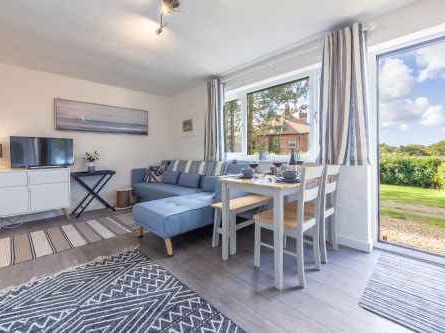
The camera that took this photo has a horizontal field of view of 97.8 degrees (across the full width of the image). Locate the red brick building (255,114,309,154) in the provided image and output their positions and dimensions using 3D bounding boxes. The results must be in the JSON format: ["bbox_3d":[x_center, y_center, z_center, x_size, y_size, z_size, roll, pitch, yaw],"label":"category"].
[{"bbox_3d":[5.892,-2.402,17.000,6.300,4.500,5.200,1,3,30],"label":"red brick building"}]

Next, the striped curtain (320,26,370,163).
[{"bbox_3d":[1.272,-0.711,2.055,0.430,1.370,0.140,2,4,44],"label":"striped curtain"}]

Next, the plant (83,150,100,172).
[{"bbox_3d":[-2.298,-0.095,3.408,0.220,0.375,0.220,-3,4,-43],"label":"plant"}]

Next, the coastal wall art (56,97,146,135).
[{"bbox_3d":[-2.188,-0.898,3.734,1.510,0.525,0.035,-3,4,-43],"label":"coastal wall art"}]

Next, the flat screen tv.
[{"bbox_3d":[-2.728,-0.195,2.980,0.720,0.475,0.130,-3,4,-43],"label":"flat screen tv"}]

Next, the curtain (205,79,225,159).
[{"bbox_3d":[-0.140,-0.809,3.443,0.420,1.380,0.130,2,4,44],"label":"curtain"}]

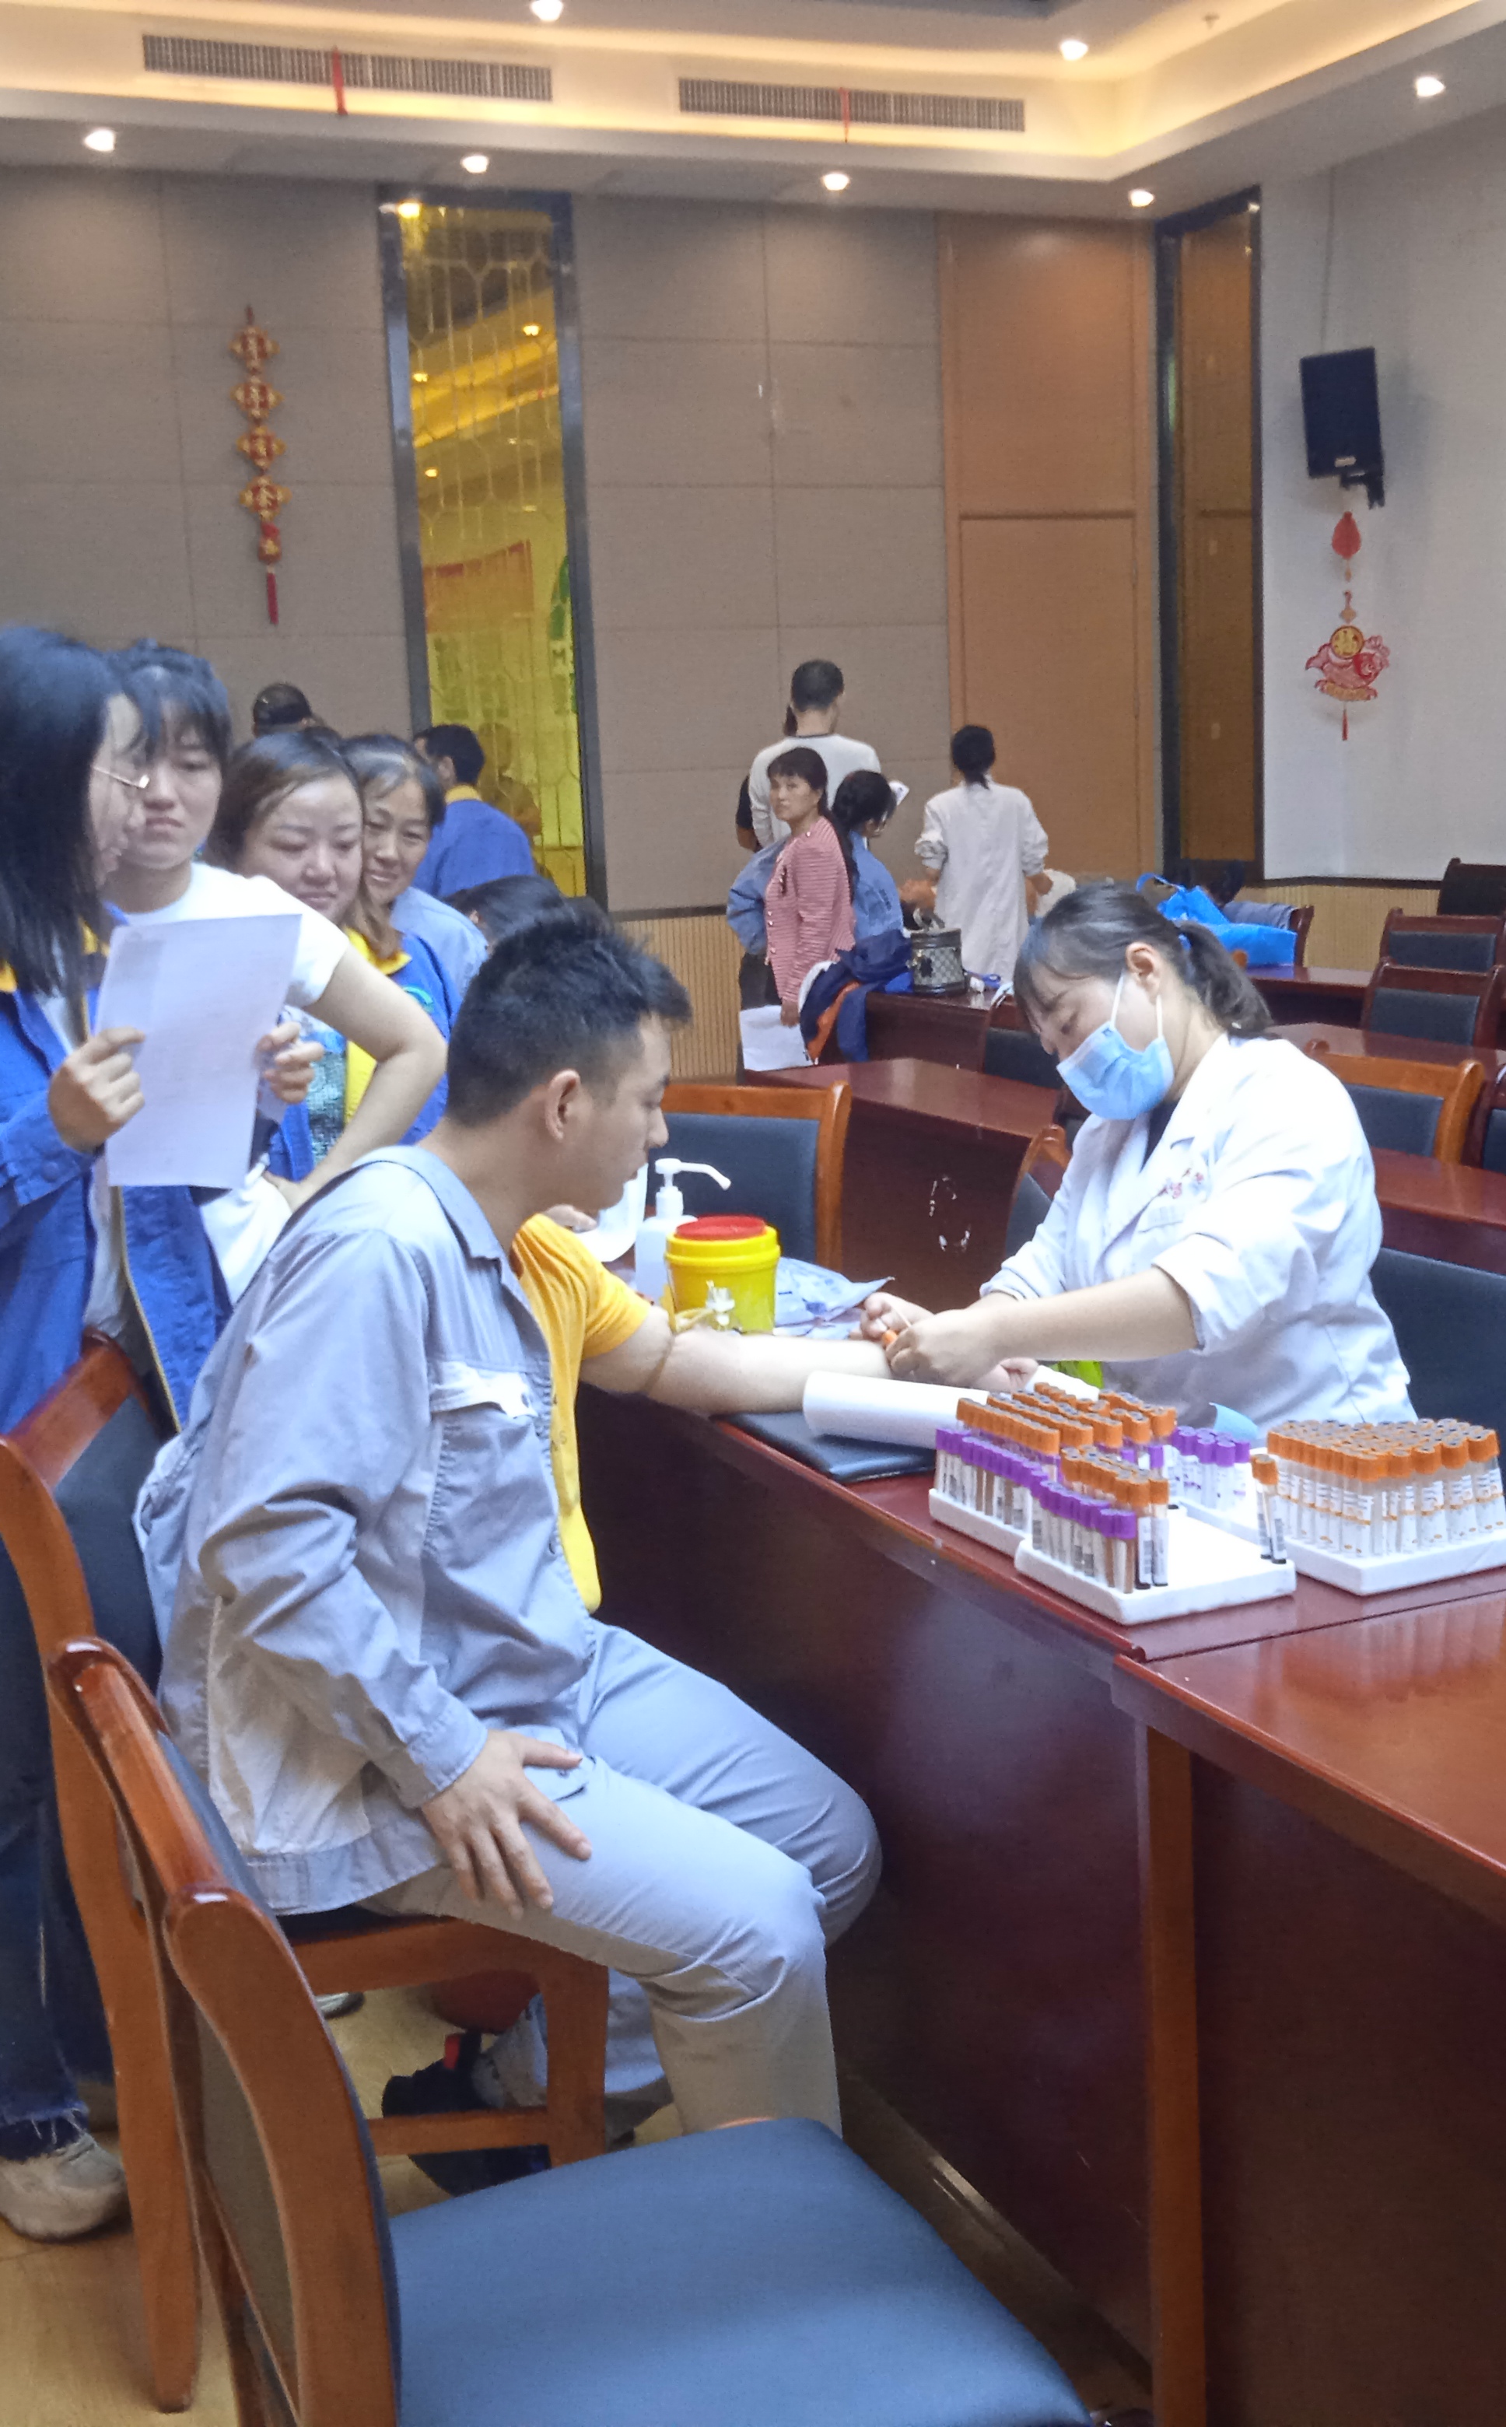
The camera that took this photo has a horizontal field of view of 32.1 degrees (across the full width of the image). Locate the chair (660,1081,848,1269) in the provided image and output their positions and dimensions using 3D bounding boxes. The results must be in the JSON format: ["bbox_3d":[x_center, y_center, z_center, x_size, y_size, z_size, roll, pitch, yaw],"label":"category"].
[{"bbox_3d":[-0.138,0.257,4.275,0.455,0.920,0.550,4,12,34],"label":"chair"}]

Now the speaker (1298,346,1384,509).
[{"bbox_3d":[2.418,-3.274,10.744,0.290,0.500,0.270,7,22,42],"label":"speaker"}]

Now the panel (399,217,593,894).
[{"bbox_3d":[-1.078,-2.755,11.090,0.686,2.868,0.060,-7,11,-25],"label":"panel"}]

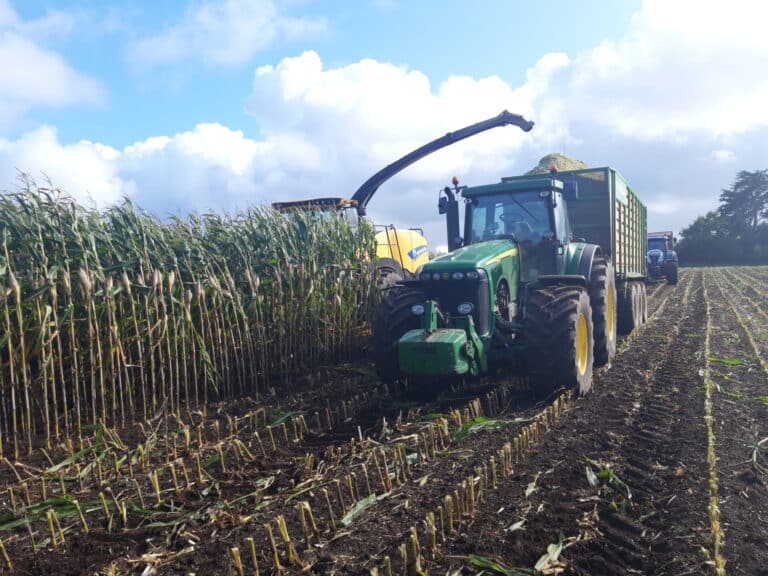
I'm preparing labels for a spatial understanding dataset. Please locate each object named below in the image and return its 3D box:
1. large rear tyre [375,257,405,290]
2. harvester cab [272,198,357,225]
[{"bbox_3d":[-0.120,0.180,16.500,0.720,1.900,1.900,1,3,28],"label":"large rear tyre"},{"bbox_3d":[-1.770,-1.420,15.900,2.000,1.900,1.900,1,3,28],"label":"harvester cab"}]

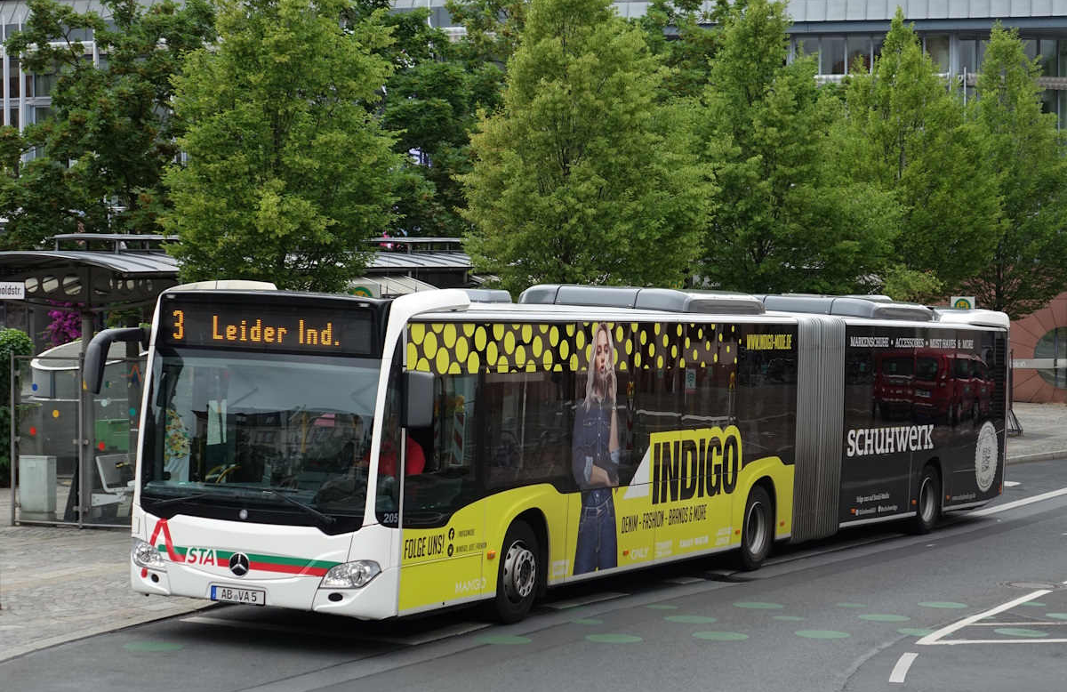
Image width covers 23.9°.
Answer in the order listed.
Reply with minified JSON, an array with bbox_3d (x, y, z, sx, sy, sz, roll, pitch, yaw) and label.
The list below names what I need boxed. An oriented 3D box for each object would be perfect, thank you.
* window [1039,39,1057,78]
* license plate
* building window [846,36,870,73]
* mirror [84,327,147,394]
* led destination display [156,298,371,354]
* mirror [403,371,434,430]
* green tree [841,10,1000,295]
[{"bbox_3d":[15.927,-8.906,78.000,0.720,1.200,0.120,-1,2,-28],"label":"window"},{"bbox_3d":[-2.435,2.060,20.771,0.520,0.115,0.020,2,1,26],"label":"license plate"},{"bbox_3d":[9.934,-8.887,77.000,0.720,1.120,0.120,1,2,6],"label":"building window"},{"bbox_3d":[-3.557,0.125,21.459,0.420,0.570,0.380,3,1,38],"label":"mirror"},{"bbox_3d":[-2.244,-0.161,21.020,2.080,0.370,0.090,2,1,26],"label":"led destination display"},{"bbox_3d":[-0.939,0.436,20.411,0.250,0.470,0.150,2,1,8],"label":"mirror"},{"bbox_3d":[7.500,-2.300,50.000,3.400,8.600,3.300,0,2,0],"label":"green tree"}]

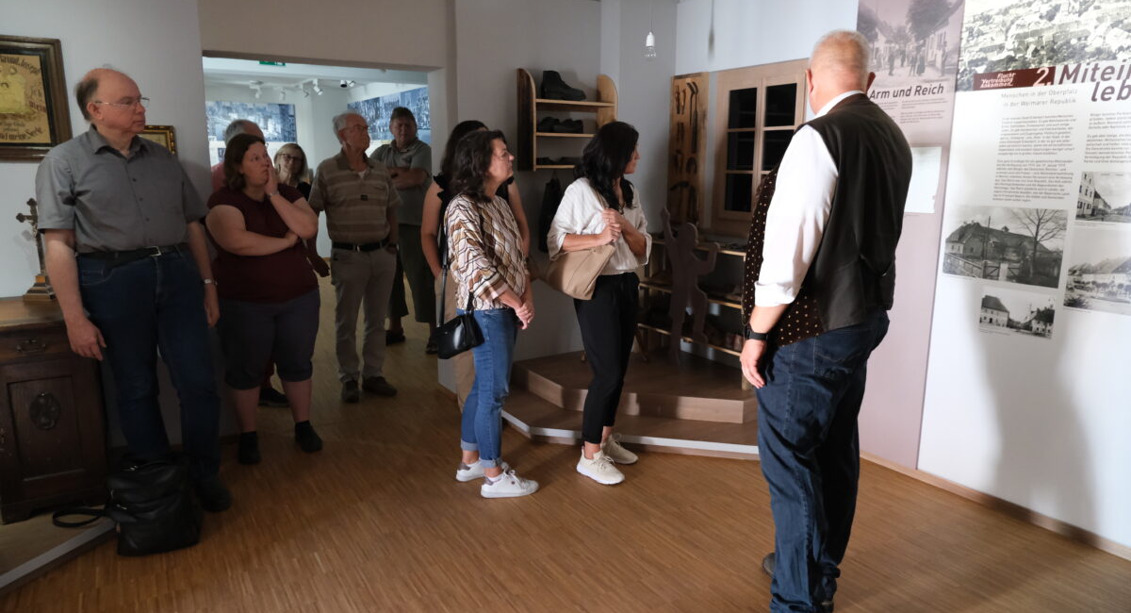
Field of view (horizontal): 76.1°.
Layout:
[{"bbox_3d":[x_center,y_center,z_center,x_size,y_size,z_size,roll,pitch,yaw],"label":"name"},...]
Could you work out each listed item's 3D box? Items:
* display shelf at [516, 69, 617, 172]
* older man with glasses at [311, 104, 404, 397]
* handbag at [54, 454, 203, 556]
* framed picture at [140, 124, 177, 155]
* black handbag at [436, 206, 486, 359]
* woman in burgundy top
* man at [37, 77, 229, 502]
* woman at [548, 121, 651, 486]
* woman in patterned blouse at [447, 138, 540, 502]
[{"bbox_3d":[0.015,-1.117,4.353,0.575,0.595,0.220,-6,12,-28],"label":"display shelf"},{"bbox_3d":[-1.317,-0.303,4.534,0.520,1.770,0.360,-5,12,-28],"label":"older man with glasses"},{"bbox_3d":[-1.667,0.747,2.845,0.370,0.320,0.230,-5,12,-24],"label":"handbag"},{"bbox_3d":[-2.000,-0.716,3.449,0.280,0.300,0.030,-6,12,-28],"label":"framed picture"},{"bbox_3d":[-0.450,-0.109,3.150,0.230,0.670,0.130,-2,11,-12],"label":"black handbag"},{"bbox_3d":[-1.493,-0.040,3.581,0.520,1.600,0.420,-7,13,-33],"label":"woman in burgundy top"},{"bbox_3d":[-1.781,-0.054,3.048,0.600,1.820,0.410,-9,14,-40],"label":"man"},{"bbox_3d":[0.170,-0.015,3.365,0.390,1.640,0.470,9,14,41],"label":"woman"},{"bbox_3d":[-0.308,0.047,3.187,0.400,1.580,0.450,2,11,10],"label":"woman in patterned blouse"}]

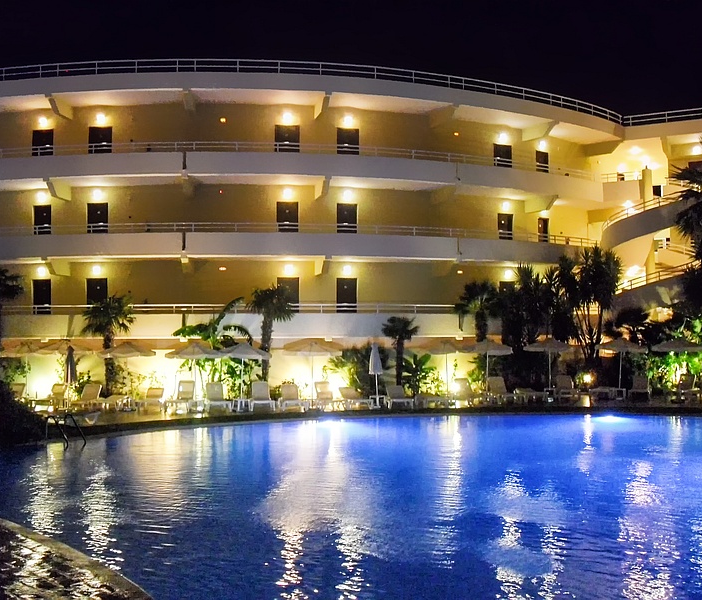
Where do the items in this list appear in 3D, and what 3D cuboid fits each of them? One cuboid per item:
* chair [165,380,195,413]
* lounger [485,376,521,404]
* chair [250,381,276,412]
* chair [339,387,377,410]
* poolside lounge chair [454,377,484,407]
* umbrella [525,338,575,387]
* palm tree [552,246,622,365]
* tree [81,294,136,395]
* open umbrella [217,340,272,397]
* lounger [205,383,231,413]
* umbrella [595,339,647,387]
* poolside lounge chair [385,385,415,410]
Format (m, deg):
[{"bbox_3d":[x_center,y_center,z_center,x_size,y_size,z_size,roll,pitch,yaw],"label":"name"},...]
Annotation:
[{"bbox_3d":[-5.706,3.277,27.481,0.700,0.920,1.750,0,-3,-1],"label":"chair"},{"bbox_3d":[5.247,3.175,28.095,0.680,0.950,1.650,1,-2,-20],"label":"lounger"},{"bbox_3d":[-2.953,3.163,26.783,0.740,0.850,1.700,0,-2,-9],"label":"chair"},{"bbox_3d":[0.101,3.275,27.145,0.740,0.620,1.850,0,-2,-17],"label":"chair"},{"bbox_3d":[3.989,3.170,27.595,0.680,0.920,1.600,1,-2,-13],"label":"poolside lounge chair"},{"bbox_3d":[7.037,2.505,28.737,1.900,2.200,1.900,0,-2,0],"label":"umbrella"},{"bbox_3d":[8.885,0.908,30.594,2.650,5.500,2.500,0,-2,0],"label":"palm tree"},{"bbox_3d":[-8.634,1.751,28.753,1.950,3.850,1.950,0,-2,0],"label":"tree"},{"bbox_3d":[-3.761,2.601,28.050,1.900,2.300,1.900,0,-3,0],"label":"open umbrella"},{"bbox_3d":[-4.600,3.281,27.719,0.700,0.920,1.750,1,-3,-18],"label":"lounger"},{"bbox_3d":[10.475,2.654,31.452,2.000,2.350,2.000,0,-3,0],"label":"umbrella"},{"bbox_3d":[1.578,3.234,27.190,0.740,0.690,1.800,0,-2,-6],"label":"poolside lounge chair"}]

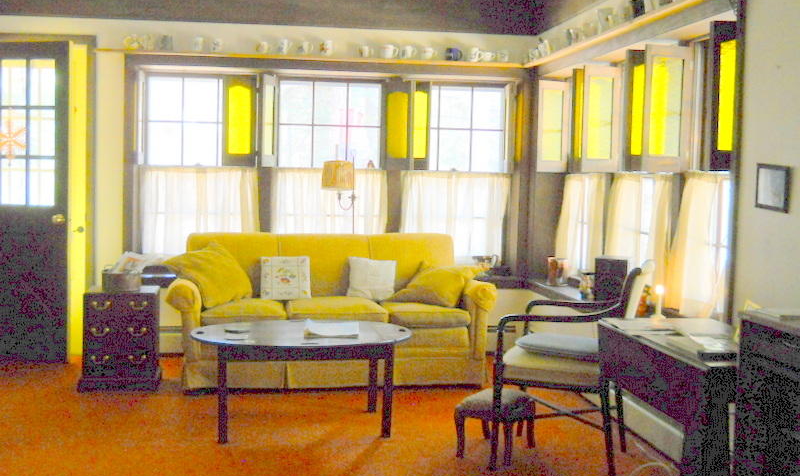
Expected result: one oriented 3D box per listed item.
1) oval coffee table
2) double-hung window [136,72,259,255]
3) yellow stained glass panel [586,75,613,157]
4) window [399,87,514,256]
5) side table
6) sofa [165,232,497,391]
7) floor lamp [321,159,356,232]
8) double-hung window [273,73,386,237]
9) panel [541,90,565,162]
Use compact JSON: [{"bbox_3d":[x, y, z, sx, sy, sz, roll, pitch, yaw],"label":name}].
[{"bbox_3d":[-0.482,0.694,4.234,1.077,0.475,0.721,1,4,-8],"label":"oval coffee table"},{"bbox_3d":[-1.421,-0.480,6.004,0.830,1.359,0.130,1,4,-8],"label":"double-hung window"},{"bbox_3d":[1.216,-0.731,5.197,0.203,0.496,0.027,-1,5,-30],"label":"yellow stained glass panel"},{"bbox_3d":[0.420,-0.460,6.266,0.826,1.359,0.130,1,4,-8],"label":"window"},{"bbox_3d":[-1.615,0.574,5.015,0.457,0.559,0.383,1,4,-8],"label":"side table"},{"bbox_3d":[-0.430,0.419,5.347,1.914,0.871,0.914,1,4,-8],"label":"sofa"},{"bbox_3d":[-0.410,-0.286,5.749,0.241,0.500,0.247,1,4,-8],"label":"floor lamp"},{"bbox_3d":[-0.509,-0.470,6.134,0.830,1.359,0.130,1,4,-8],"label":"double-hung window"},{"bbox_3d":[1.071,-0.793,5.985,0.207,0.496,0.027,-1,5,-30],"label":"panel"}]

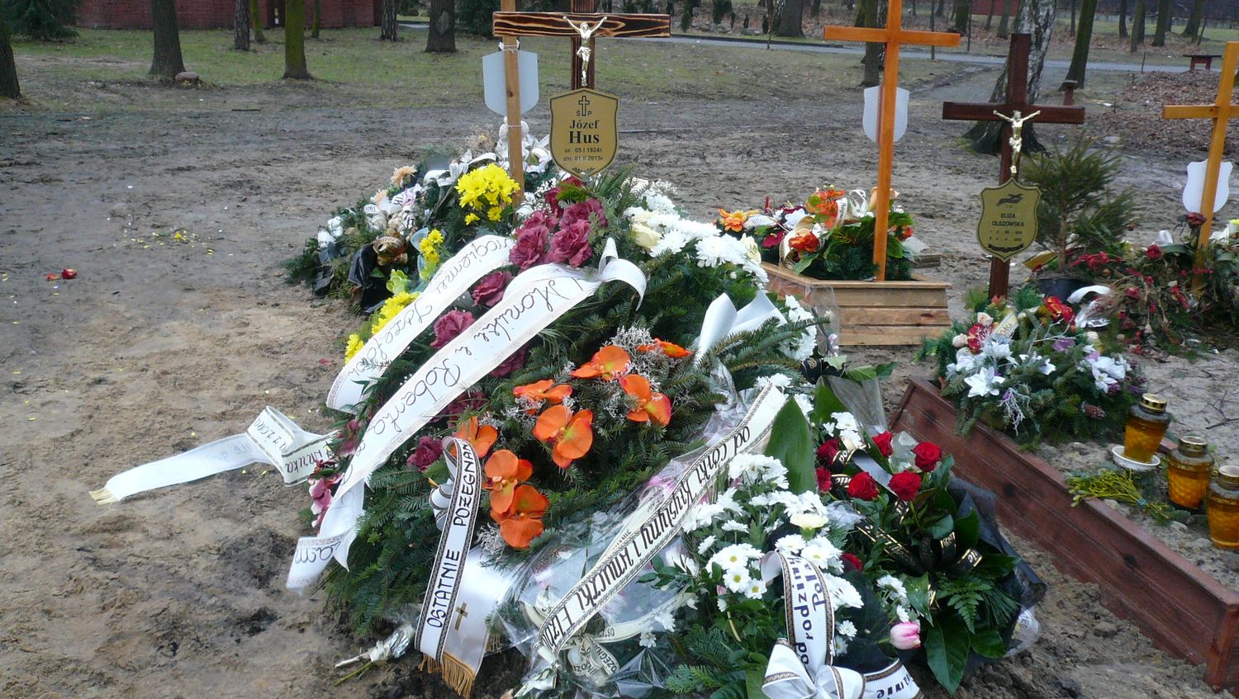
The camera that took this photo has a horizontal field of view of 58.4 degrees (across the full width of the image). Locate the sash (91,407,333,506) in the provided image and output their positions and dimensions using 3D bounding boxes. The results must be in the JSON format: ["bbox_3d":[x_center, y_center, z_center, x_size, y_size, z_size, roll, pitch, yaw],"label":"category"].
[{"bbox_3d":[-1.252,0.324,3.420,0.720,0.170,0.300,2,17,3],"label":"sash"}]

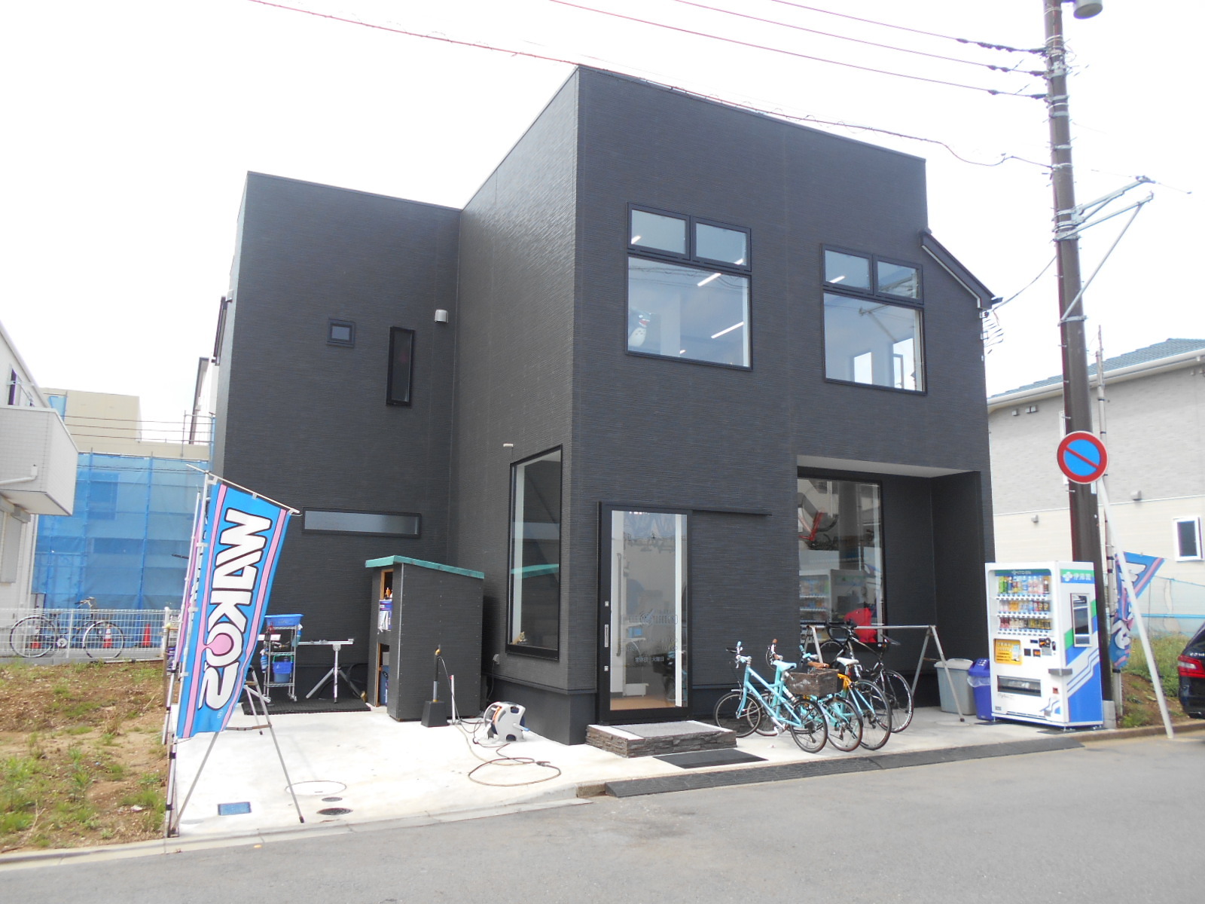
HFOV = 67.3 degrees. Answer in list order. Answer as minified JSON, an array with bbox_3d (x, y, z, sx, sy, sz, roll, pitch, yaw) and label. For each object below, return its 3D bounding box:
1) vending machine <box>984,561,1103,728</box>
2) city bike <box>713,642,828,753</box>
[{"bbox_3d":[5.231,2.271,10.784,0.658,1.876,0.989,5,-9,-27],"label":"vending machine"},{"bbox_3d":[1.730,2.457,9.098,0.500,0.960,1.454,6,-10,-34],"label":"city bike"}]

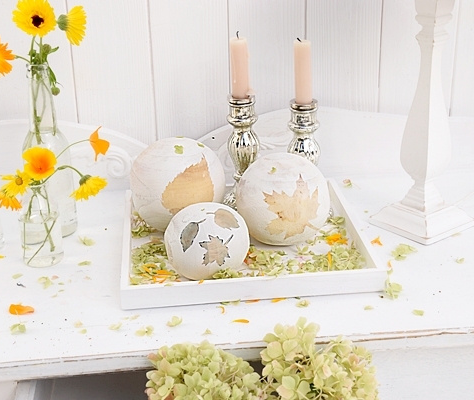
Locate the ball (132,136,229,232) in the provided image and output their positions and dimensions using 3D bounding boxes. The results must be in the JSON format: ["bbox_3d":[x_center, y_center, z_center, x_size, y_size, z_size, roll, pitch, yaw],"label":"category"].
[{"bbox_3d":[-0.075,-0.019,1.111,0.122,0.121,0.122,-1,24,1],"label":"ball"}]

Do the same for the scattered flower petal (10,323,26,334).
[{"bbox_3d":[-0.235,0.138,0.930,0.017,0.008,0.014,-1,23,0],"label":"scattered flower petal"}]

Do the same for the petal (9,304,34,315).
[{"bbox_3d":[-0.242,0.124,0.972,0.029,0.007,0.013,-1,24,1],"label":"petal"}]

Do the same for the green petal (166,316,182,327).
[{"bbox_3d":[-0.068,0.132,0.938,0.017,0.006,0.012,-1,23,0],"label":"green petal"}]

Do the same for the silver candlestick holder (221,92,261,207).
[{"bbox_3d":[0.009,-0.064,1.187,0.076,0.159,0.076,-1,23,0],"label":"silver candlestick holder"}]

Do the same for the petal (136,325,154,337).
[{"bbox_3d":[-0.099,0.141,0.925,0.020,0.006,0.015,-1,24,1],"label":"petal"}]

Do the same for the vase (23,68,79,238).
[{"bbox_3d":[-0.249,-0.065,1.125,0.066,0.229,0.066,-1,24,1],"label":"vase"}]

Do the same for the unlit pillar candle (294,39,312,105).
[{"bbox_3d":[0.086,-0.161,1.117,0.022,0.094,0.022,-1,23,0],"label":"unlit pillar candle"}]

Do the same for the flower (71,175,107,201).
[{"bbox_3d":[-0.179,-0.015,1.045,0.045,0.022,0.042,-28,15,-6],"label":"flower"}]

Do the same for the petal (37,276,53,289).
[{"bbox_3d":[-0.229,0.098,1.028,0.019,0.006,0.018,-1,23,0],"label":"petal"}]

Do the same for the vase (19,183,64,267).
[{"bbox_3d":[-0.245,0.027,1.075,0.053,0.101,0.053,-1,24,1],"label":"vase"}]

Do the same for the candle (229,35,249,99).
[{"bbox_3d":[0.004,-0.170,1.109,0.022,0.088,0.022,-1,24,1],"label":"candle"}]

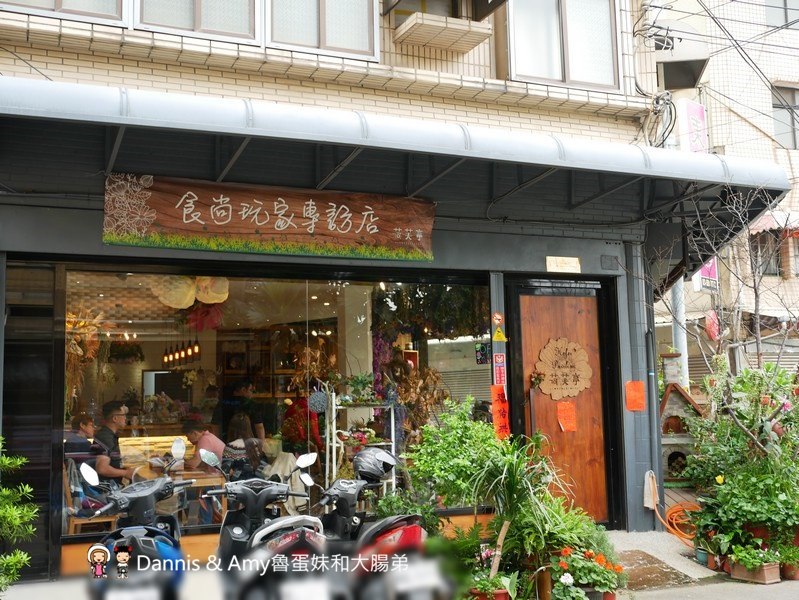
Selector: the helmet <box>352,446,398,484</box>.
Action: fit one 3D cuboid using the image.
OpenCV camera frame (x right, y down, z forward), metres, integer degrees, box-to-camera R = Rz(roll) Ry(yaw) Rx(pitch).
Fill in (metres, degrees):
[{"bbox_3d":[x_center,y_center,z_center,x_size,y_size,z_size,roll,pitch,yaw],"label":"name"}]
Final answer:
[{"bbox_3d":[-0.159,1.090,6.100,0.310,0.250,0.250,10,-4,13],"label":"helmet"}]

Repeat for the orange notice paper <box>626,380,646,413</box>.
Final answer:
[{"bbox_3d":[2.379,0.968,9.265,0.213,0.300,0.010,1,-7,-23],"label":"orange notice paper"}]

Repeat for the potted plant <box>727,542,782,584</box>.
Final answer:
[{"bbox_3d":[2.902,2.135,7.541,0.220,0.280,0.370,3,-8,-35],"label":"potted plant"}]

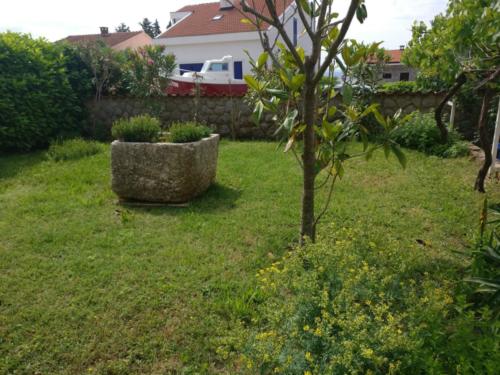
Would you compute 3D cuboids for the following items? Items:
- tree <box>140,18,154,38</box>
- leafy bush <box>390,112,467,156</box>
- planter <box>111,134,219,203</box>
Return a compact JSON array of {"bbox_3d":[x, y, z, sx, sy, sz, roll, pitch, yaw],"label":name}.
[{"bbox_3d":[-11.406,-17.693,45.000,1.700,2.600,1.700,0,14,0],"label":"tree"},{"bbox_3d":[4.042,-1.280,9.055,1.600,0.980,1.300,0,14,0],"label":"leafy bush"},{"bbox_3d":[-1.100,-0.306,5.578,1.133,0.742,1.058,2,14,9],"label":"planter"}]

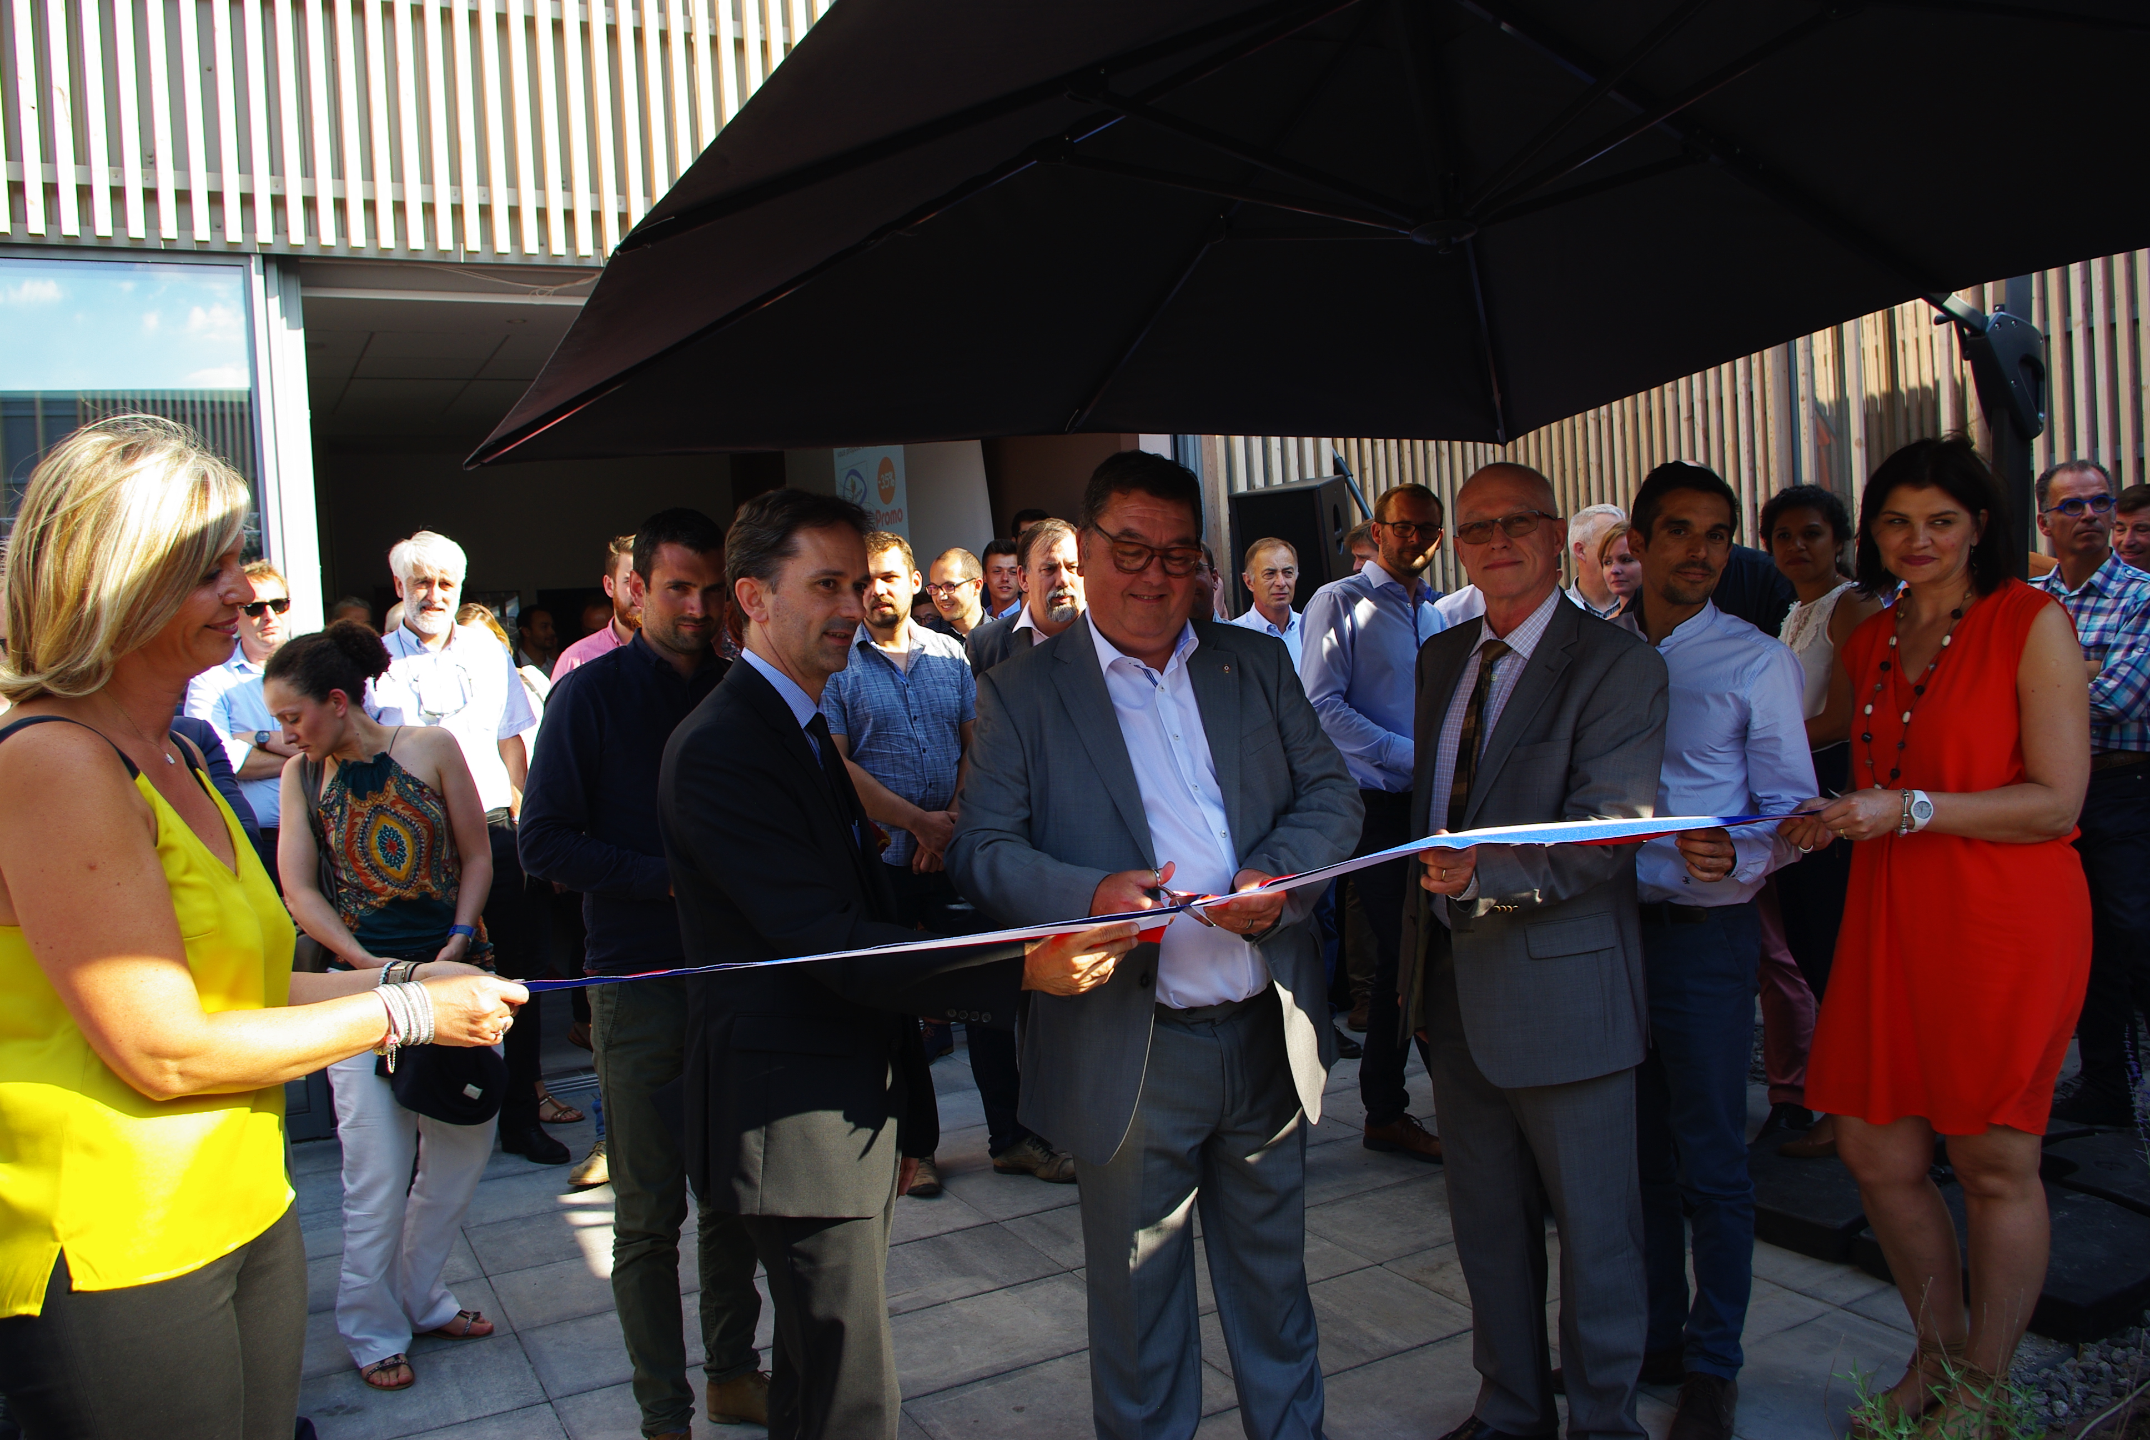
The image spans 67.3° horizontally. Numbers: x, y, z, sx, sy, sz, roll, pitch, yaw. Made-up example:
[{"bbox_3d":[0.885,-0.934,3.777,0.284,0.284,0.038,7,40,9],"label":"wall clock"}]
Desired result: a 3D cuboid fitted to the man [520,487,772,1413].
[{"bbox_3d":[-0.790,0.472,3.170,0.580,1.770,0.420,-6,6,-30],"label":"man"}]

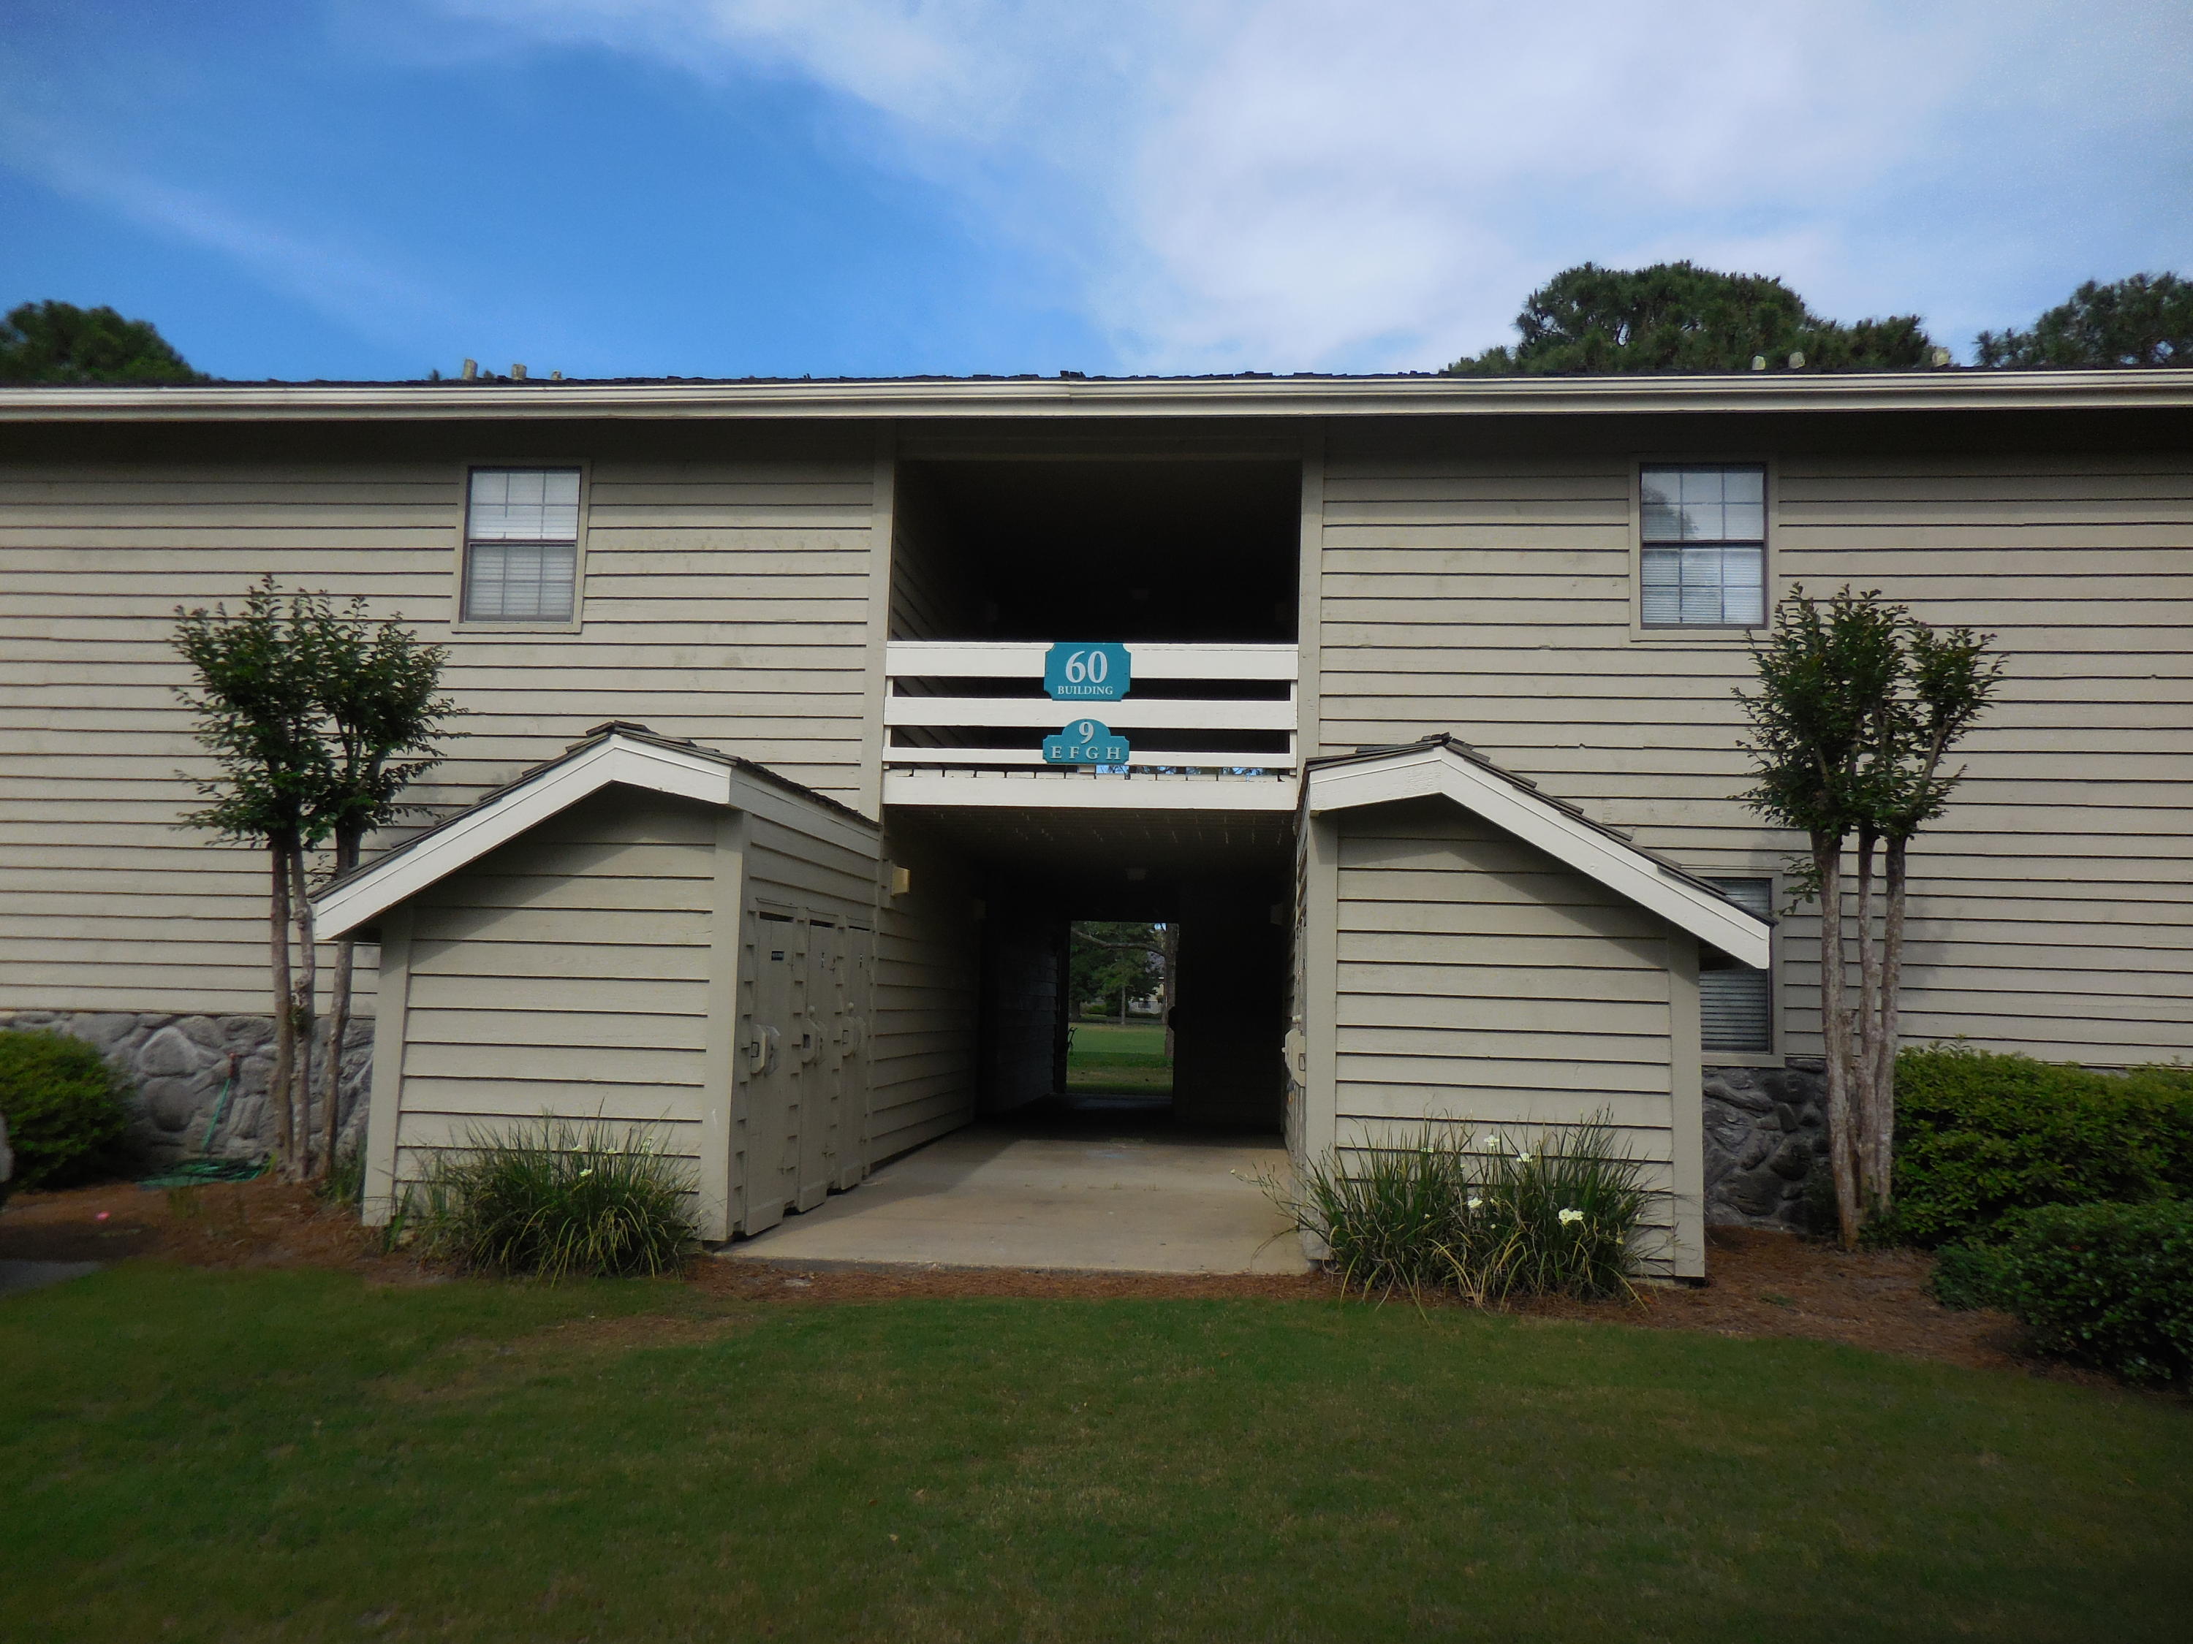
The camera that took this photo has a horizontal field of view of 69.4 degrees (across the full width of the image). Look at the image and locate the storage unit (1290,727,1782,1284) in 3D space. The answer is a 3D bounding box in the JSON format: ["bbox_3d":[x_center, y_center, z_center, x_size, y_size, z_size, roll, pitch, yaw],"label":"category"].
[{"bbox_3d":[2.227,1.070,9.198,2.172,2.593,3.430,1,-6,5],"label":"storage unit"}]

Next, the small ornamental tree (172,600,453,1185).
[{"bbox_3d":[-5.291,0.332,10.516,1.977,3.969,1.608,1,-6,5],"label":"small ornamental tree"}]

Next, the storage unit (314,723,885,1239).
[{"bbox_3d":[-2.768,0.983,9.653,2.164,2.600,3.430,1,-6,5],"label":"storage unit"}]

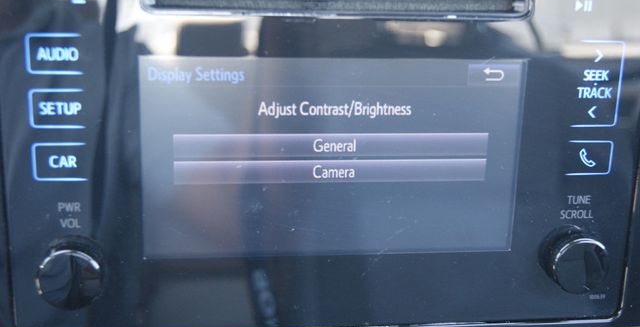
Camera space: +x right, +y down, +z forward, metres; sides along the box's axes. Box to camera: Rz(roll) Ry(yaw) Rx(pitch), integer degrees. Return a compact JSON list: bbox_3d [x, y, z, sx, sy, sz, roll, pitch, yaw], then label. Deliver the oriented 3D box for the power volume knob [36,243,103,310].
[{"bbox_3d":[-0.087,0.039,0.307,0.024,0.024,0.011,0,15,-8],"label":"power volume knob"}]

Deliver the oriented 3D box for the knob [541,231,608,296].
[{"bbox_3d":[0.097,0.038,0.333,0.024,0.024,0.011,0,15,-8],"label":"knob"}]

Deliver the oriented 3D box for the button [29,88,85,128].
[{"bbox_3d":[-0.088,-0.018,0.296,0.019,0.013,0.003,0,15,-8],"label":"button"}]

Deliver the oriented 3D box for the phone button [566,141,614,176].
[{"bbox_3d":[0.100,-0.002,0.327,0.019,0.013,0.003,0,15,-8],"label":"phone button"}]

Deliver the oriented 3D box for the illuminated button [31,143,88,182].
[{"bbox_3d":[-0.088,0.000,0.301,0.019,0.013,0.003,0,15,-8],"label":"illuminated button"}]

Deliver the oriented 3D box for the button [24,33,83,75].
[{"bbox_3d":[-0.087,-0.036,0.291,0.019,0.013,0.003,0,15,-8],"label":"button"}]

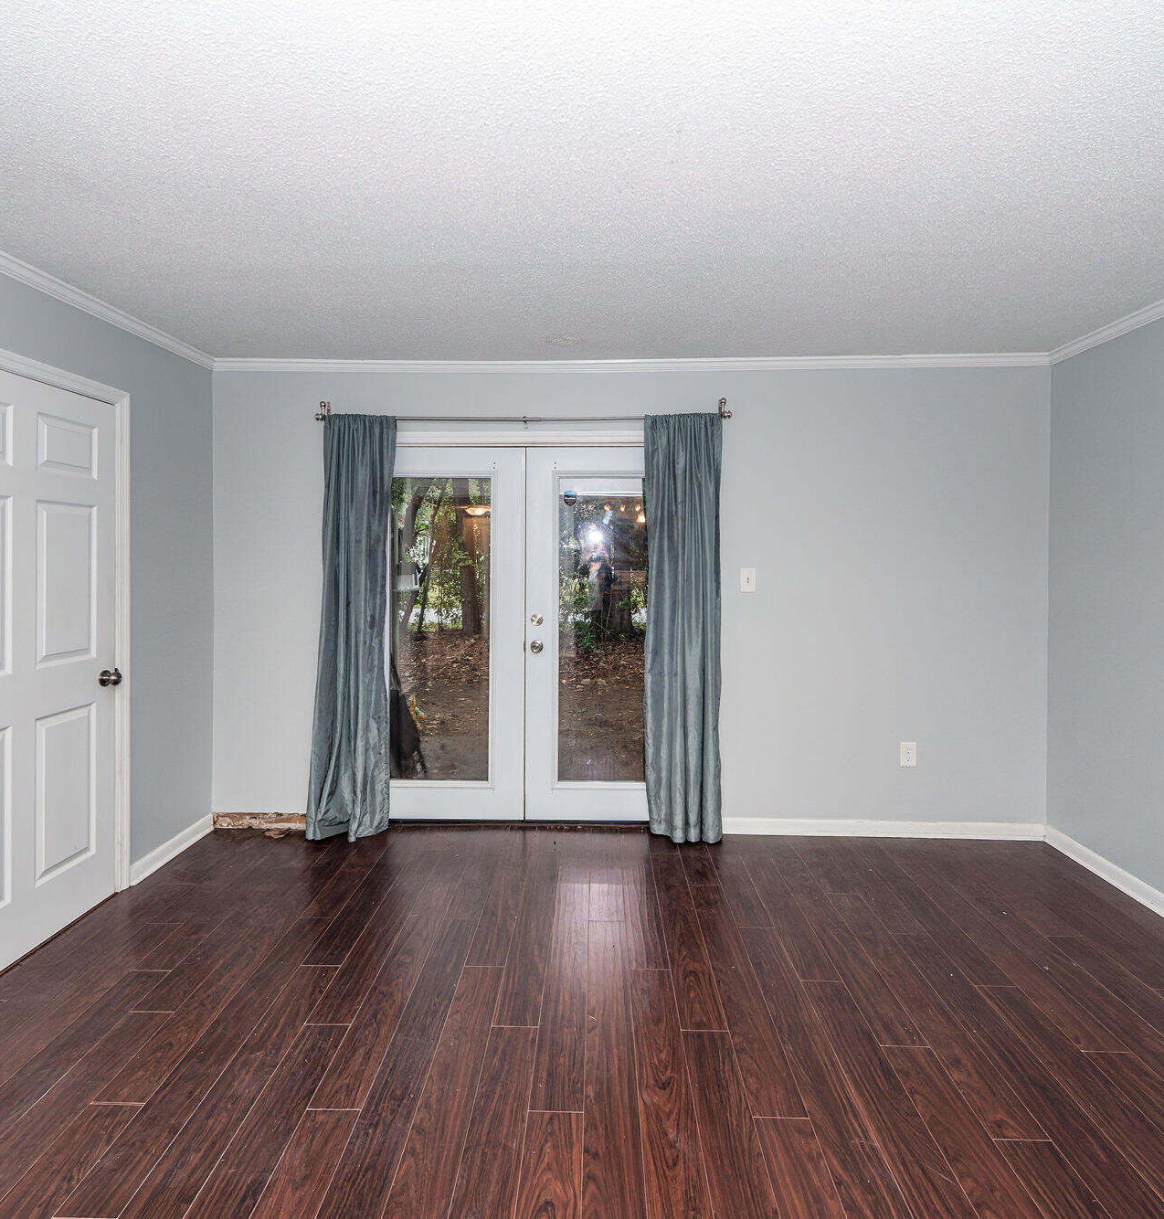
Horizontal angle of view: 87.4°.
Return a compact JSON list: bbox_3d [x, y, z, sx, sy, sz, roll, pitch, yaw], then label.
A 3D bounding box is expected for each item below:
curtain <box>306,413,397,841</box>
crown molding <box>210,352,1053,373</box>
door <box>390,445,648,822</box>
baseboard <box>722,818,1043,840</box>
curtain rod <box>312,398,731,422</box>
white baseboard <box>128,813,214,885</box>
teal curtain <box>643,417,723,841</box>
[{"bbox_3d":[-1.163,0.076,3.079,0.460,2.157,0.130,0,3,2],"label":"curtain"},{"bbox_3d":[0.210,-1.258,3.113,4.289,0.062,0.045,0,3,2],"label":"crown molding"},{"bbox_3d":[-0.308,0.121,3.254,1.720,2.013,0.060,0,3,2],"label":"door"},{"bbox_3d":[1.516,1.130,3.094,1.670,0.085,0.018,0,3,2],"label":"baseboard"},{"bbox_3d":[-0.304,-1.022,3.096,2.127,0.100,0.100,0,3,2],"label":"curtain rod"},{"bbox_3d":[-1.937,1.139,2.918,0.018,0.085,0.575,0,3,2],"label":"white baseboard"},{"bbox_3d":[0.501,0.085,3.030,0.399,2.137,0.130,0,3,2],"label":"teal curtain"}]

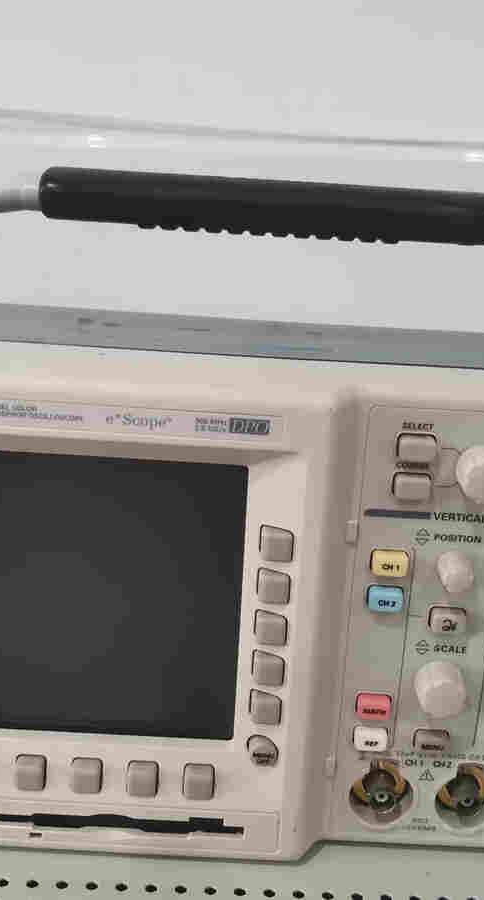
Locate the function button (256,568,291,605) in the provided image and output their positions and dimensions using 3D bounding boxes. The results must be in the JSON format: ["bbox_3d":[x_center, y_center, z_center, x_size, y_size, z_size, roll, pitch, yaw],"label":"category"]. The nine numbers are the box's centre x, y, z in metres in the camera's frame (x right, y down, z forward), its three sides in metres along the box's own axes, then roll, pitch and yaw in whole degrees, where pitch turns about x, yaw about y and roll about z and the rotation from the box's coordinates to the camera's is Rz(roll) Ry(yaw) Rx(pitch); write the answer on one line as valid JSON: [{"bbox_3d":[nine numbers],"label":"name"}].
[{"bbox_3d":[0.010,0.045,0.298,0.011,0.011,0.004,3,18,0],"label":"function button"}]

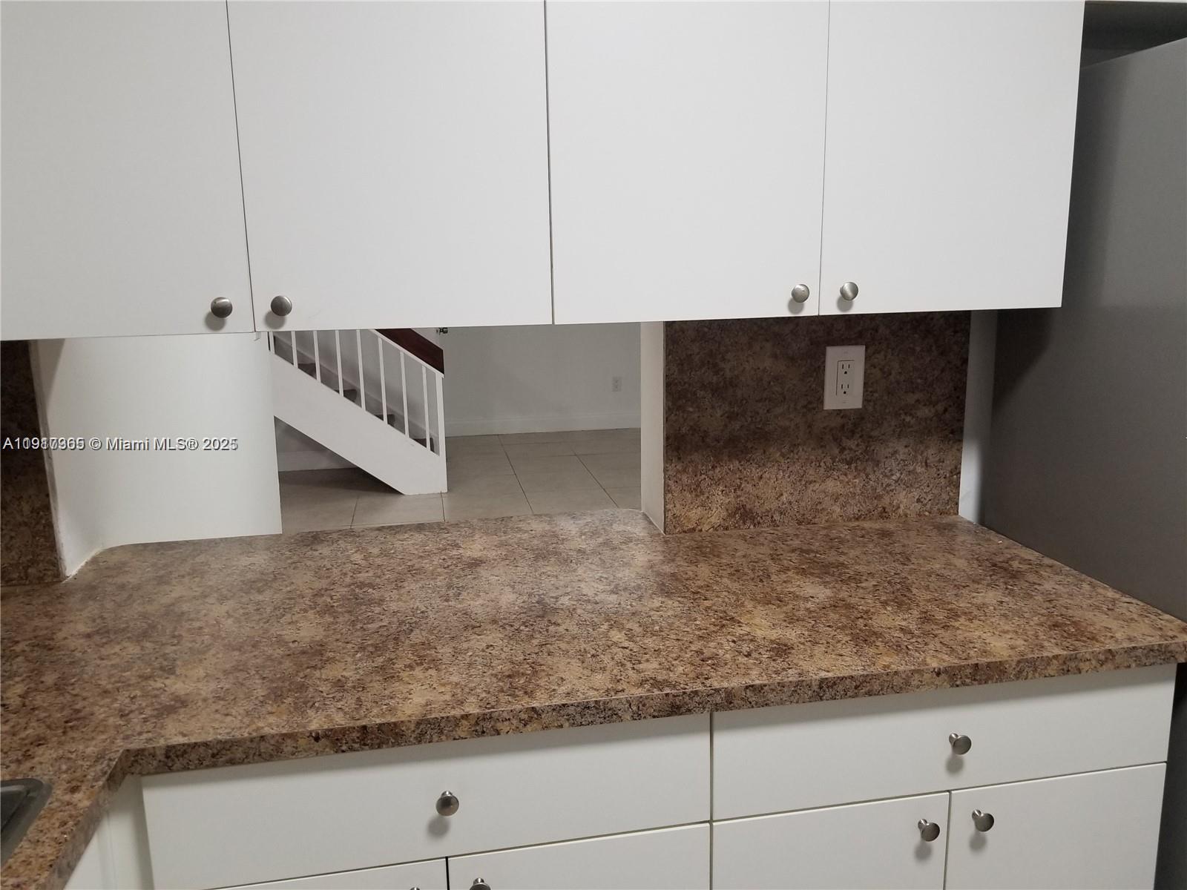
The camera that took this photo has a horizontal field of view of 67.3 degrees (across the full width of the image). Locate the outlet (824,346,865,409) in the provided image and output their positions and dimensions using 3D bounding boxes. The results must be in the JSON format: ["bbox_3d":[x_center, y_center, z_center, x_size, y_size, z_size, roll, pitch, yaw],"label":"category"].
[{"bbox_3d":[0.481,-0.129,1.709,0.078,0.122,0.009,-3,11,-10],"label":"outlet"}]

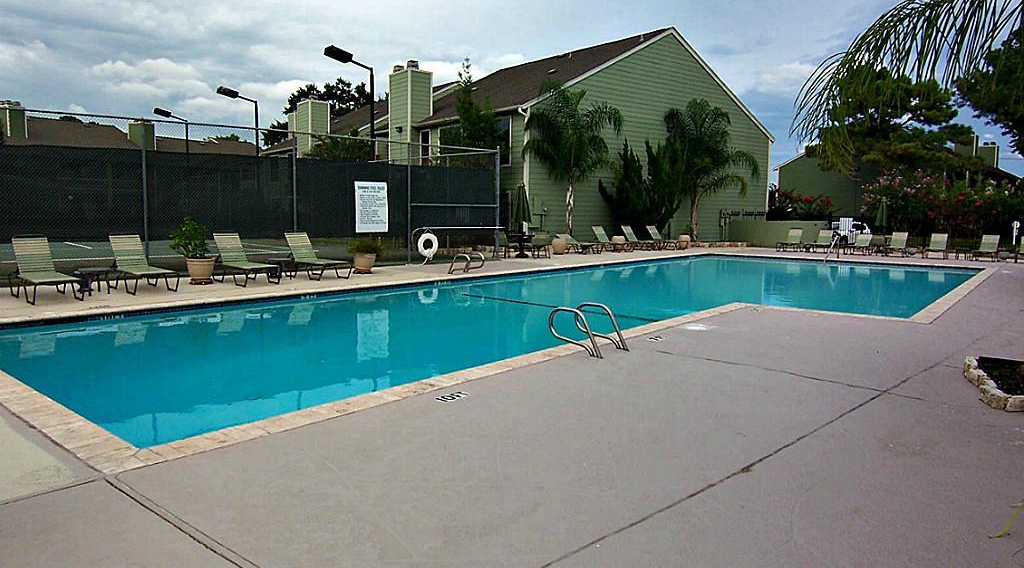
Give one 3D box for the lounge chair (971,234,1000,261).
[{"bbox_3d":[17.072,-1.333,24.549,0.670,0.970,1.500,6,8,43],"label":"lounge chair"}]

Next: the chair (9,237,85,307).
[{"bbox_3d":[-7.510,-0.251,10.927,1.665,0.941,0.683,7,9,42],"label":"chair"}]

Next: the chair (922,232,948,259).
[{"bbox_3d":[15.841,-1.398,25.339,0.683,0.909,1.705,6,8,37],"label":"chair"}]

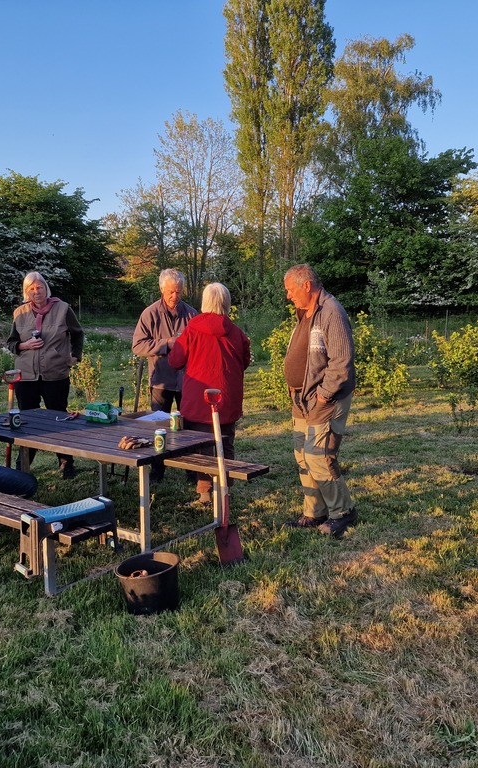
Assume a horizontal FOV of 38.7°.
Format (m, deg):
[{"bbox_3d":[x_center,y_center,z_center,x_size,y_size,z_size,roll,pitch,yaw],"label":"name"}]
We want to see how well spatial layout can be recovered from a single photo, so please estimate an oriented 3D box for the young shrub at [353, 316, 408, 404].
[{"bbox_3d":[1.951,-0.368,9.587,0.920,1.301,0.880,-1,8,0],"label":"young shrub"}]

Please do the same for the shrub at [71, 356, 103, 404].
[{"bbox_3d":[-2.277,-0.031,10.184,0.460,0.780,0.460,0,7,0],"label":"shrub"}]

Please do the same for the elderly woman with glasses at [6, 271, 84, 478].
[{"bbox_3d":[-1.634,-0.069,5.719,0.600,1.730,0.400,-3,8,-20],"label":"elderly woman with glasses"}]

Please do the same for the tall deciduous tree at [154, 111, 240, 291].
[{"bbox_3d":[-2.498,-10.065,40.020,5.100,11.423,4.900,-1,8,0],"label":"tall deciduous tree"}]

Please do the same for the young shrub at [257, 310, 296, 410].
[{"bbox_3d":[0.682,-0.345,9.185,0.920,1.369,0.850,-1,8,0],"label":"young shrub"}]

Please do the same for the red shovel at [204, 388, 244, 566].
[{"bbox_3d":[-0.099,0.569,4.123,0.180,1.070,0.100,-3,-6,-41],"label":"red shovel"}]

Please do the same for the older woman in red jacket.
[{"bbox_3d":[-0.215,0.086,5.296,0.600,1.670,0.450,-1,7,-10],"label":"older woman in red jacket"}]

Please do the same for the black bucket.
[{"bbox_3d":[-0.480,1.010,3.524,0.316,0.290,0.316,-5,8,1],"label":"black bucket"}]

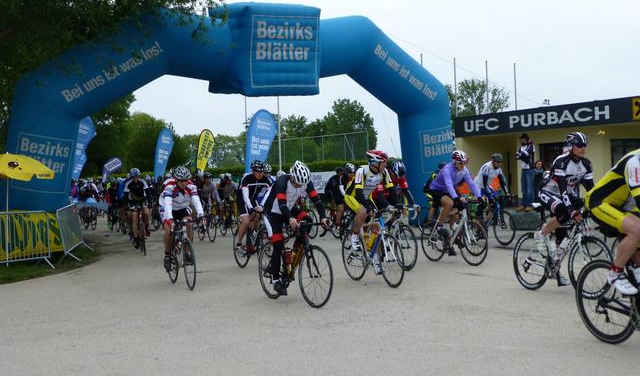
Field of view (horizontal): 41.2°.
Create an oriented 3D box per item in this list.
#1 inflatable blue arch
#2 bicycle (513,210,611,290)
[{"bbox_3d":[-1.650,-1.600,21.300,11.400,5.600,1.800,-2,1,-29],"label":"inflatable blue arch"},{"bbox_3d":[2.720,0.714,9.710,0.440,1.000,1.650,-2,0,-25],"label":"bicycle"}]

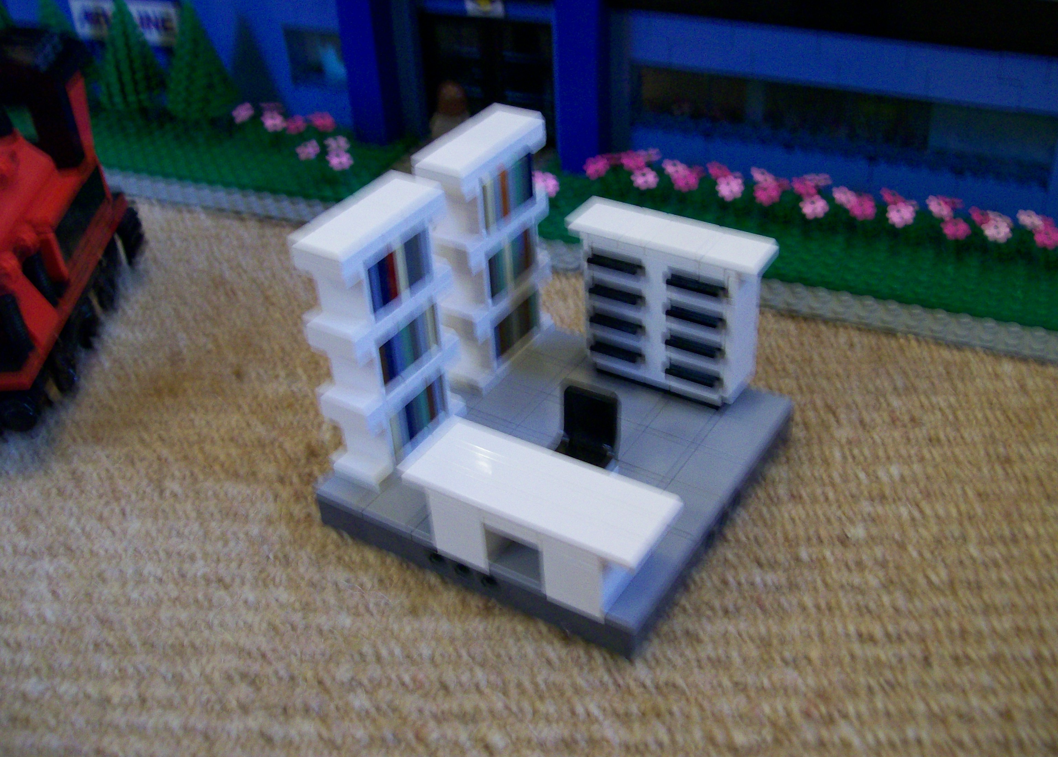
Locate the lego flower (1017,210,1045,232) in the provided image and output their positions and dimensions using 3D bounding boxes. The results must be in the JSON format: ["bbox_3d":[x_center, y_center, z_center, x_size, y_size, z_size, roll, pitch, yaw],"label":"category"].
[{"bbox_3d":[0.169,-0.053,0.371,0.009,0.006,0.009,13,39,21],"label":"lego flower"}]

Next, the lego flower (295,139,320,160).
[{"bbox_3d":[-0.093,-0.096,0.460,0.004,0.008,0.009,20,14,-45],"label":"lego flower"}]

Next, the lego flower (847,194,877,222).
[{"bbox_3d":[0.120,-0.061,0.395,0.009,0.008,0.004,9,-2,17],"label":"lego flower"}]

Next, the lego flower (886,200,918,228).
[{"bbox_3d":[0.130,-0.057,0.385,0.009,0.006,0.009,13,39,21],"label":"lego flower"}]

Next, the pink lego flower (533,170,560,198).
[{"bbox_3d":[0.006,-0.072,0.410,0.009,0.006,0.009,13,39,21],"label":"pink lego flower"}]

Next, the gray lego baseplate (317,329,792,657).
[{"bbox_3d":[0.009,0.015,0.301,0.096,0.032,0.096,18,41,27],"label":"gray lego baseplate"}]

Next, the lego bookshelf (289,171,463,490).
[{"bbox_3d":[-0.037,-0.011,0.287,0.016,0.070,0.040,18,41,27],"label":"lego bookshelf"}]

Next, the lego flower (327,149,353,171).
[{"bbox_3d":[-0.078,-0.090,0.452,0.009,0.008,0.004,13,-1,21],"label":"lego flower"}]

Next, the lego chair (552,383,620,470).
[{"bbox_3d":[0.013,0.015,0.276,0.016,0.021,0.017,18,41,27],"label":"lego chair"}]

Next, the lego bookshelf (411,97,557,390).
[{"bbox_3d":[-0.011,-0.036,0.319,0.016,0.070,0.040,18,41,27],"label":"lego bookshelf"}]

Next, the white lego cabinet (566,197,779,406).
[{"bbox_3d":[0.039,-0.022,0.319,0.056,0.045,0.019,18,41,27],"label":"white lego cabinet"}]

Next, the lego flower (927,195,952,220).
[{"bbox_3d":[0.142,-0.059,0.381,0.009,0.006,0.009,13,39,21],"label":"lego flower"}]

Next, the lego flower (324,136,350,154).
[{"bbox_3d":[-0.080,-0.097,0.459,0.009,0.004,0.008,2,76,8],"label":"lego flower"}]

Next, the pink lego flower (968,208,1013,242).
[{"bbox_3d":[0.160,-0.053,0.381,0.013,0.009,0.009,13,39,21],"label":"pink lego flower"}]

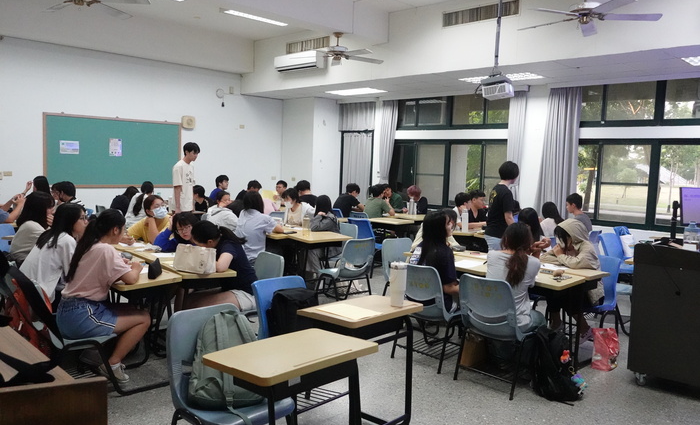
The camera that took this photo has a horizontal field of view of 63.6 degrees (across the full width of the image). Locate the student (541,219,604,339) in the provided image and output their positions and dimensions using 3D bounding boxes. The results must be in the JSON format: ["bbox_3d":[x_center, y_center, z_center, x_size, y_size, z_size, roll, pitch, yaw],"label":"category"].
[{"bbox_3d":[1.959,0.615,5.017,0.620,1.139,0.480,-2,7,-42],"label":"student"}]

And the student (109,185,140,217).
[{"bbox_3d":[-3.082,0.167,7.949,0.650,1.120,0.460,-3,7,-45],"label":"student"}]

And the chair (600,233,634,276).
[{"bbox_3d":[3.114,0.686,6.410,0.480,0.795,0.540,-3,7,-45],"label":"chair"}]

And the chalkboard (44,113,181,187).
[{"bbox_3d":[-4.038,-1.031,9.842,2.410,1.220,0.040,-3,7,-45],"label":"chalkboard"}]

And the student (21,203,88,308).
[{"bbox_3d":[-1.985,0.526,3.905,0.680,1.200,0.500,-3,7,-45],"label":"student"}]

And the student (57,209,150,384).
[{"bbox_3d":[-1.572,0.574,3.700,0.660,1.194,0.460,-3,7,-44],"label":"student"}]

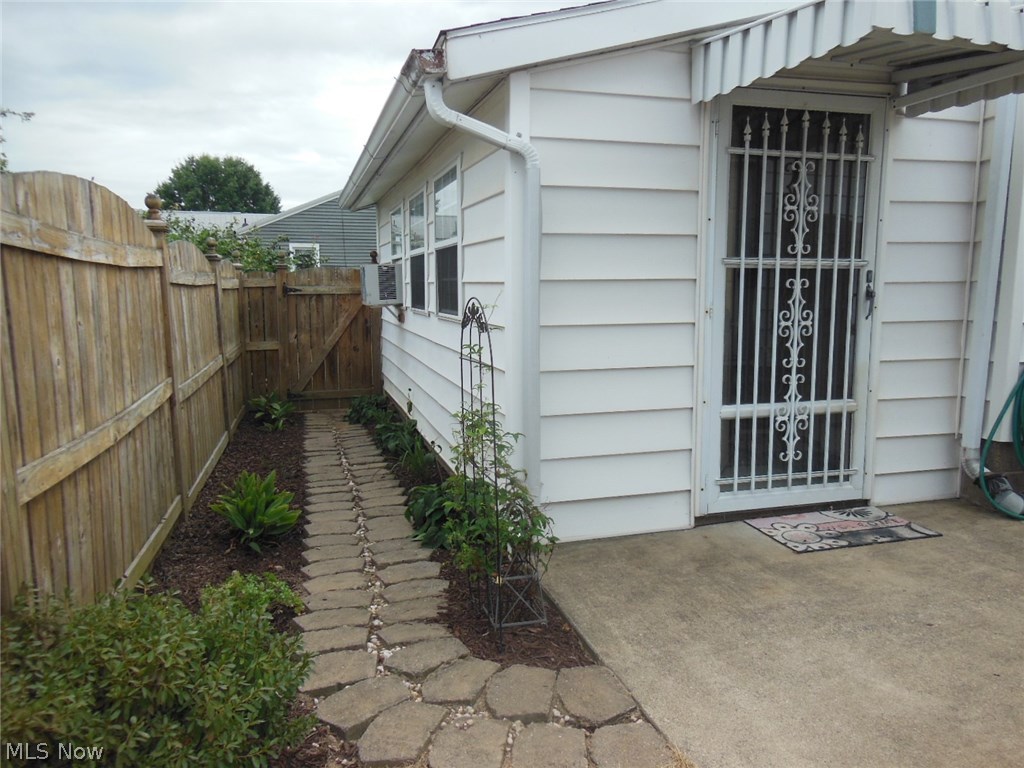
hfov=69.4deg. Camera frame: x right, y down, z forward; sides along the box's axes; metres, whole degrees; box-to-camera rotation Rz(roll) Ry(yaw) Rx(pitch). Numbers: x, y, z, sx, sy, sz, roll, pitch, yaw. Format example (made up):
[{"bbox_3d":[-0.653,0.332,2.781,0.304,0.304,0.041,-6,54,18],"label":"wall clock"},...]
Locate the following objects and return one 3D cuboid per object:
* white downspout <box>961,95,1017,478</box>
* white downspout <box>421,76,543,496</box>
[{"bbox_3d":[2.432,-0.490,3.781,0.085,1.980,0.110,-3,8,-16],"label":"white downspout"},{"bbox_3d":[-0.108,-0.321,3.138,0.497,1.820,0.140,-3,8,-16],"label":"white downspout"}]

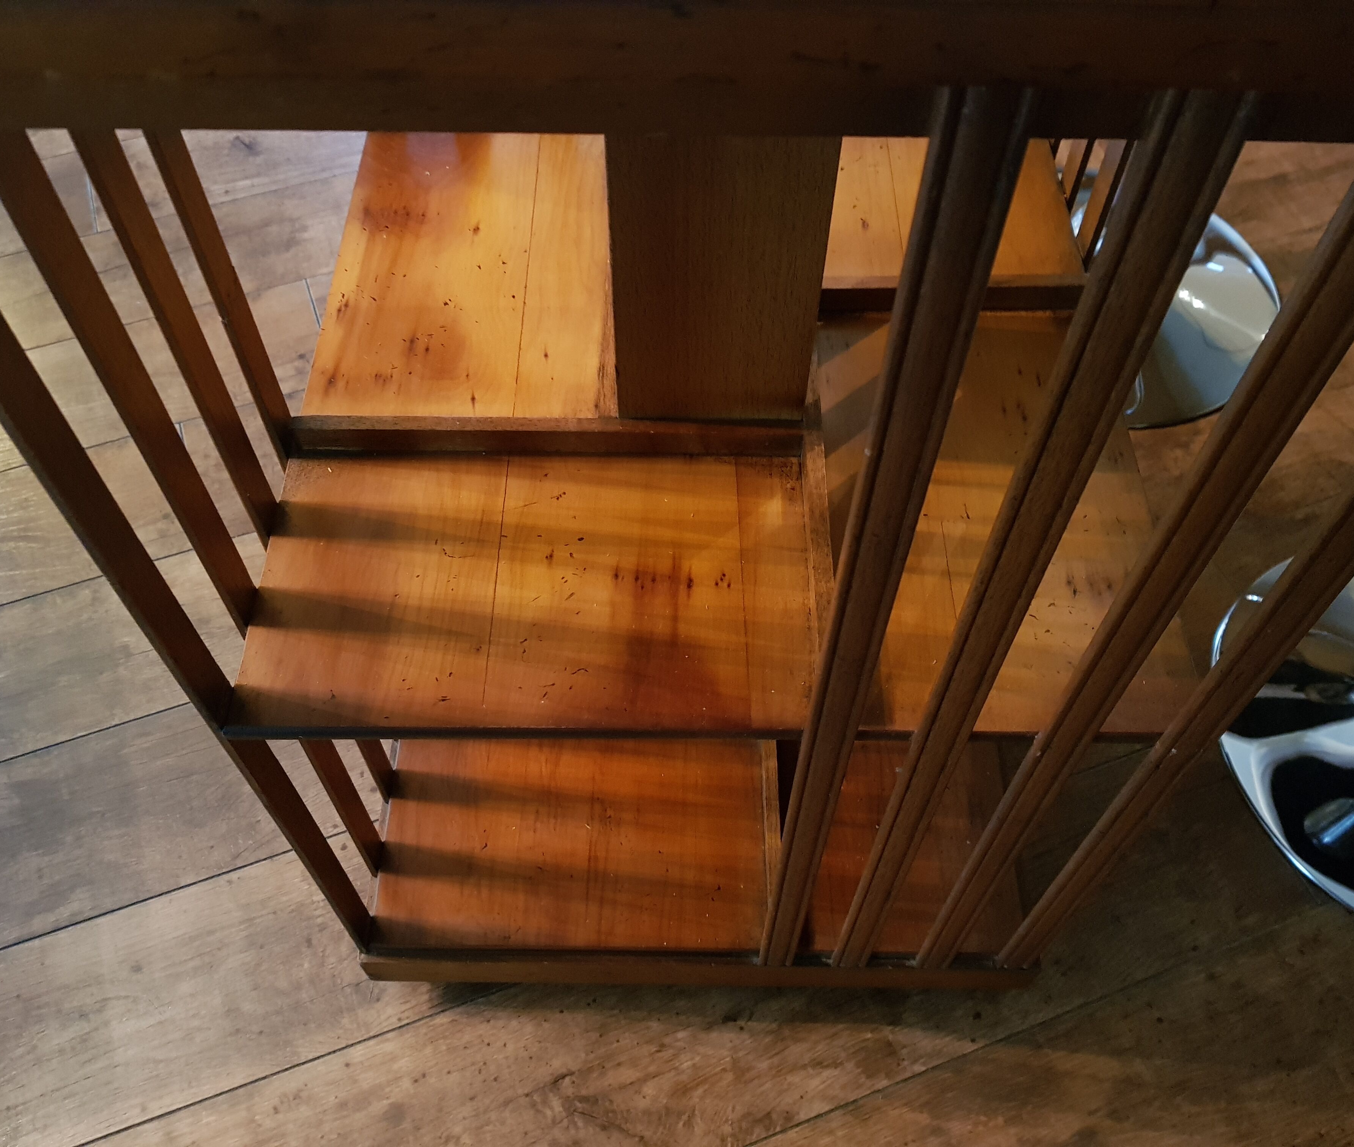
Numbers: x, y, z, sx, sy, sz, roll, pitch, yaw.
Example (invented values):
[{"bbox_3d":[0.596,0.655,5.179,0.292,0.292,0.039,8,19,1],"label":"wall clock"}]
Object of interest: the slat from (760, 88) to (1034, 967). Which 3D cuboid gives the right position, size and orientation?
[{"bbox_3d":[0.067,0.073,0.499,0.021,0.622,0.009,0,55,0],"label":"slat"}]

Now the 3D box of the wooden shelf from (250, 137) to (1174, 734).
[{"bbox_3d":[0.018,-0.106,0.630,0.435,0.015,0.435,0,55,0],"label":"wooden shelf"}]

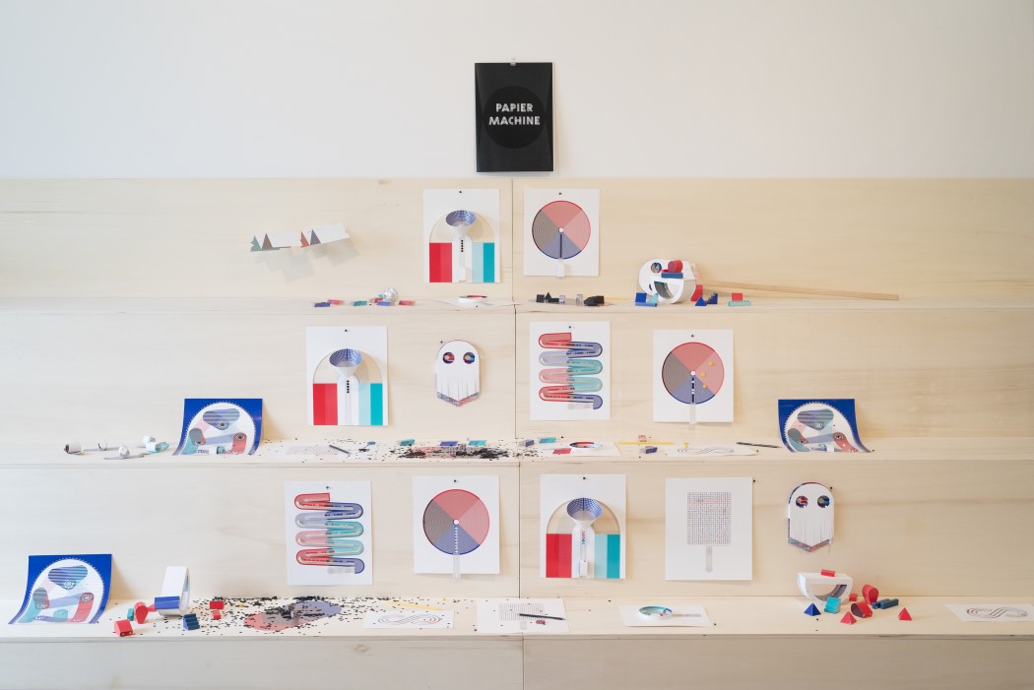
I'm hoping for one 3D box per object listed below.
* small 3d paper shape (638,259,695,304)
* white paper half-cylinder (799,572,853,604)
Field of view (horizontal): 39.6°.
[{"bbox_3d":[0.455,-0.192,4.349,0.155,0.133,0.075,2,7,21],"label":"small 3d paper shape"},{"bbox_3d":[0.767,0.607,3.571,0.117,0.068,0.050,-1,8,-4],"label":"white paper half-cylinder"}]

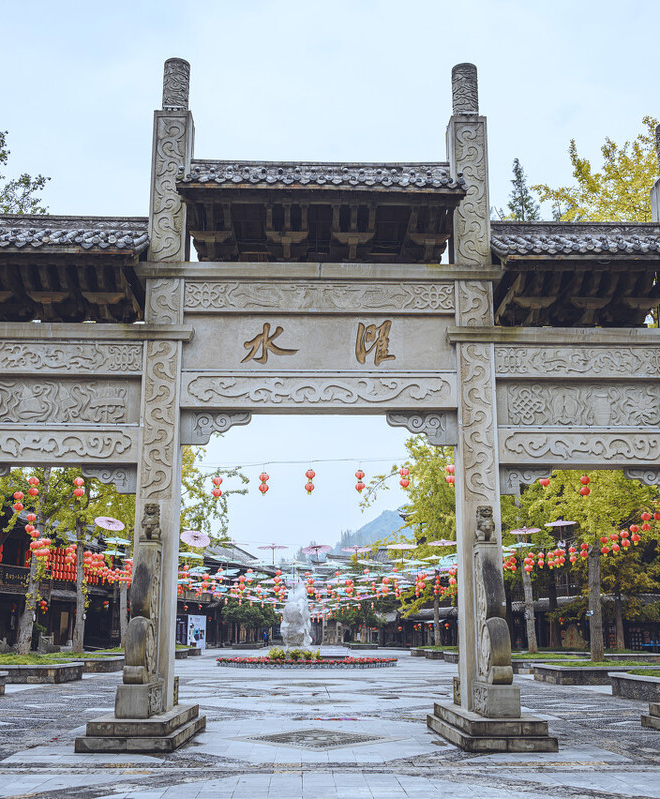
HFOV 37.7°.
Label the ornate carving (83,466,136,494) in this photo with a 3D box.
[{"bbox_3d":[-3.105,1.159,13.678,0.757,0.398,0.160,0,-14,-1],"label":"ornate carving"}]

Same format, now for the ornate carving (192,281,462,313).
[{"bbox_3d":[-0.148,-1.506,14.139,3.920,0.411,0.130,0,-14,-1],"label":"ornate carving"}]

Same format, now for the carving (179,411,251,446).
[{"bbox_3d":[-1.623,0.407,13.779,0.998,0.515,0.133,0,-13,-1],"label":"carving"}]

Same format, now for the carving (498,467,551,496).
[{"bbox_3d":[2.775,1.183,13.800,0.742,0.401,0.160,0,-14,-1],"label":"carving"}]

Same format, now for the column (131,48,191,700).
[{"bbox_3d":[-2.390,-0.530,13.965,0.542,9.611,0.534,0,-13,-1],"label":"column"}]

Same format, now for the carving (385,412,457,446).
[{"bbox_3d":[1.318,0.419,13.848,1.017,0.494,0.133,0,-13,-1],"label":"carving"}]

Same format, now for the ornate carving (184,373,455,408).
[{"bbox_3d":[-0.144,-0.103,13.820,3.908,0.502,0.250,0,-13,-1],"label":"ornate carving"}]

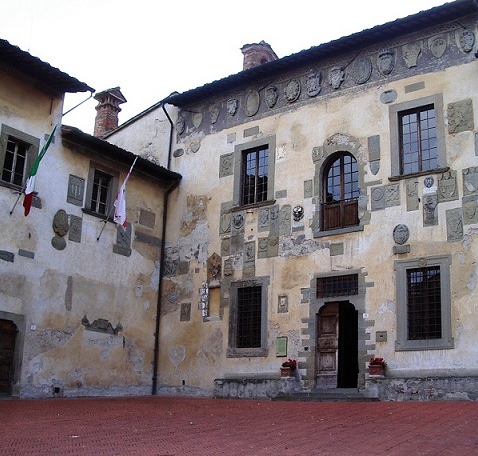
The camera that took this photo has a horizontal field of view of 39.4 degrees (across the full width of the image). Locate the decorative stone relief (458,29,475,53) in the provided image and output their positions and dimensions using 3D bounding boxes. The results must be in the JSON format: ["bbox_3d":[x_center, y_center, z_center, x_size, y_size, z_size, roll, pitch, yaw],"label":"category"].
[{"bbox_3d":[6.573,-5.359,19.154,0.465,0.798,0.140,-10,-19,36],"label":"decorative stone relief"}]

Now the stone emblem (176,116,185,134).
[{"bbox_3d":[-2.227,-3.884,25.667,0.430,0.673,0.130,-9,-19,36],"label":"stone emblem"}]

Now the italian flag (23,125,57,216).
[{"bbox_3d":[-5.793,-1.635,19.366,1.230,2.631,0.300,-9,-19,36],"label":"italian flag"}]

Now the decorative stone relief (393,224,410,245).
[{"bbox_3d":[4.645,0.196,19.018,0.493,0.607,0.120,-10,-19,36],"label":"decorative stone relief"}]

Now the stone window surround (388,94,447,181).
[{"bbox_3d":[5.312,-2.685,19.771,1.698,2.406,0.280,-10,-19,36],"label":"stone window surround"}]

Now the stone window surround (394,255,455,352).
[{"bbox_3d":[5.158,2.121,18.501,1.682,2.567,0.250,-9,-19,37],"label":"stone window surround"}]

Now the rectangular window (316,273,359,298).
[{"bbox_3d":[3.077,1.804,20.359,1.415,0.627,0.200,-9,-19,37],"label":"rectangular window"}]

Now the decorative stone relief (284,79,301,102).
[{"bbox_3d":[1.845,-4.649,22.732,0.688,0.886,0.140,-10,-19,36],"label":"decorative stone relief"}]

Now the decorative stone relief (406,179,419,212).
[{"bbox_3d":[4.981,-0.931,19.106,0.346,0.941,0.100,-10,-19,36],"label":"decorative stone relief"}]

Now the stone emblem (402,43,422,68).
[{"bbox_3d":[5.241,-5.201,20.173,0.600,0.808,0.120,-10,-18,38],"label":"stone emblem"}]

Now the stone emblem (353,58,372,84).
[{"bbox_3d":[3.918,-4.981,21.226,0.690,0.888,0.100,-10,-18,38],"label":"stone emblem"}]

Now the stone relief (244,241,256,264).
[{"bbox_3d":[0.365,0.819,22.290,0.444,0.699,0.080,-9,-19,36],"label":"stone relief"}]

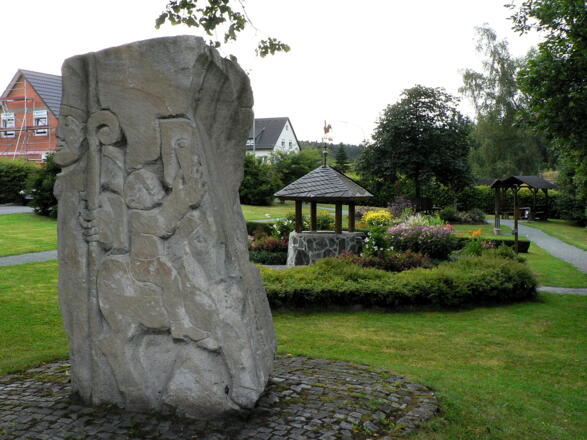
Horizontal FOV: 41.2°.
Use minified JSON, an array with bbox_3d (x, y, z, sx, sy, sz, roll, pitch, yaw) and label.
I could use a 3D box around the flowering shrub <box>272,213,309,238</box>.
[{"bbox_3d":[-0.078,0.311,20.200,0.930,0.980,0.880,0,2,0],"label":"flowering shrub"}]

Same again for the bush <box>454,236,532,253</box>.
[{"bbox_3d":[6.129,0.751,23.900,2.300,0.450,0.950,0,2,0],"label":"bush"}]

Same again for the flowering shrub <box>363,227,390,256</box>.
[{"bbox_3d":[1.958,0.566,18.400,0.670,0.820,0.680,0,2,0],"label":"flowering shrub"}]

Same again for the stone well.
[{"bbox_3d":[0.767,0.707,18.700,1.870,0.830,1.870,0,2,0],"label":"stone well"}]

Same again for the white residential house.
[{"bbox_3d":[-6.220,-12.359,126.000,11.500,8.200,10.200,1,2,25],"label":"white residential house"}]

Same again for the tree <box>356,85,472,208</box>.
[{"bbox_3d":[8.068,-4.734,52.000,7.700,8.600,7.600,0,2,0],"label":"tree"}]

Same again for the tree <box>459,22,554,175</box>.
[{"bbox_3d":[19.118,-9.020,70.000,8.200,16.500,8.000,0,2,0],"label":"tree"}]

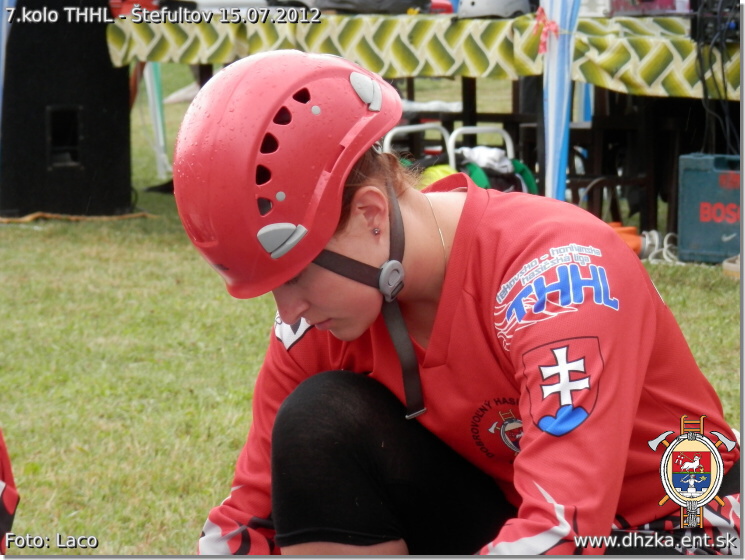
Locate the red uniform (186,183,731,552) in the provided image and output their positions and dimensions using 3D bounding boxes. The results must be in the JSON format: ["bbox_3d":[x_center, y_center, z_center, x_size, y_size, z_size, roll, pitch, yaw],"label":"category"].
[{"bbox_3d":[0.105,0.125,4.600,0.570,0.490,0.480,-4,6,-39],"label":"red uniform"}]

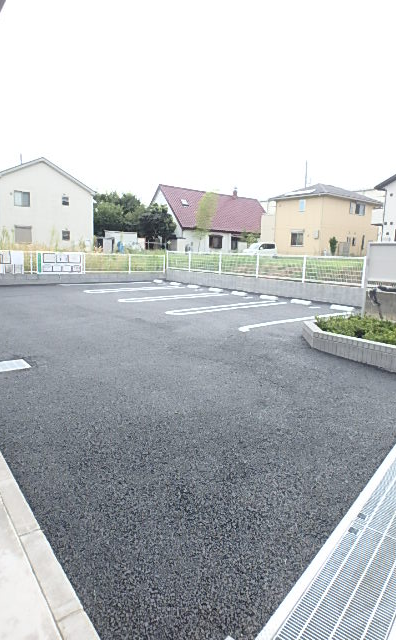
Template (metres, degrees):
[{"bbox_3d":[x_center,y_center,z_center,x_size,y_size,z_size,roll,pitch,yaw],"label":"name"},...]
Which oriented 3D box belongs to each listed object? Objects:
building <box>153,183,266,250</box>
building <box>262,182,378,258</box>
[{"bbox_3d":[1.782,-11.690,47.628,15.376,7.537,8.342,-6,13,-38],"label":"building"},{"bbox_3d":[13.528,-10.217,41.233,11.055,7.487,6.733,-6,13,-38],"label":"building"}]

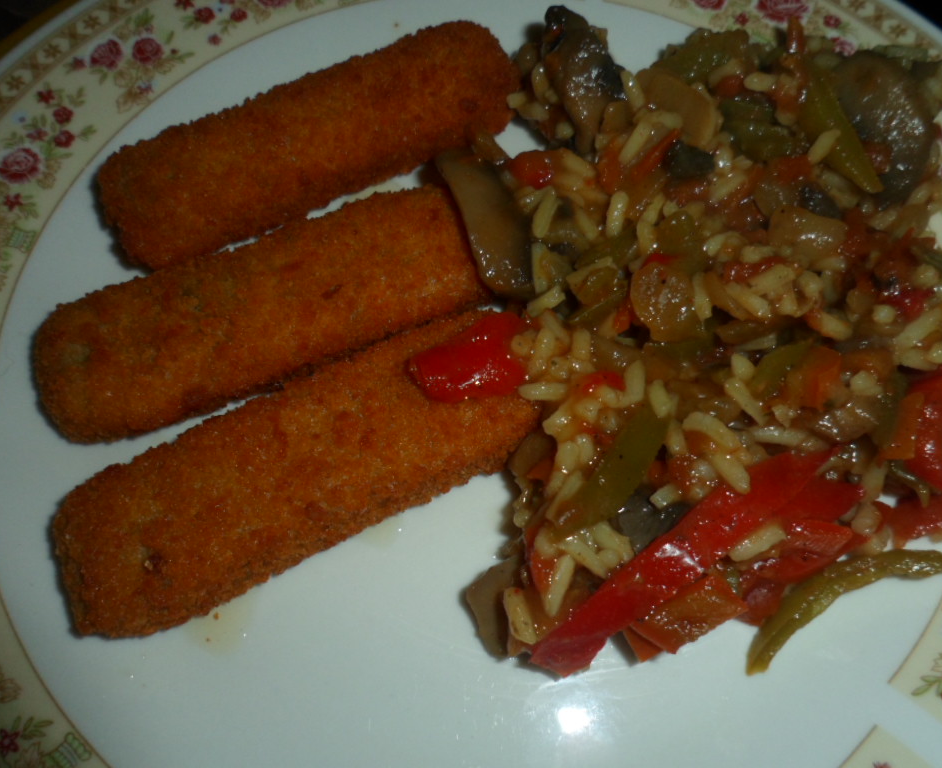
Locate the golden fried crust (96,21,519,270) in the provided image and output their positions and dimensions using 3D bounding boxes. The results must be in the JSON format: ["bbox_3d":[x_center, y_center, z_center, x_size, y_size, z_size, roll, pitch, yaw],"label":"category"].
[{"bbox_3d":[-0.035,-0.055,0.175,0.095,0.017,0.028,-26,68,-9],"label":"golden fried crust"}]

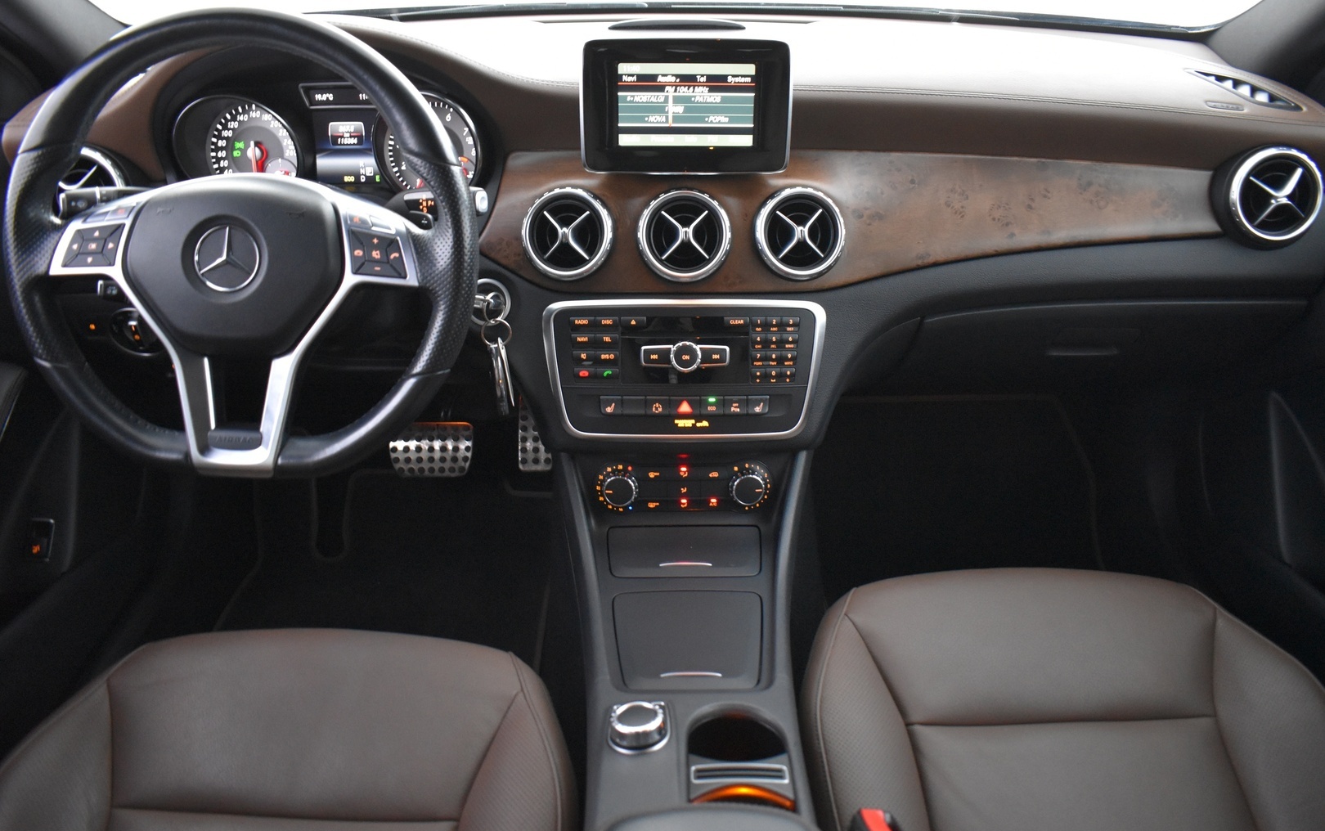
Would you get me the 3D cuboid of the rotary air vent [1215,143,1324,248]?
[{"bbox_3d":[0.578,-0.209,0.945,0.093,0.093,0.045,0,10,0],"label":"rotary air vent"}]

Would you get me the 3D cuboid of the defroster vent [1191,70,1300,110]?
[{"bbox_3d":[0.603,-0.340,1.033,0.040,0.025,0.155,-5,33,-11],"label":"defroster vent"}]

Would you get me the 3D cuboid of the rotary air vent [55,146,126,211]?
[{"bbox_3d":[-0.556,-0.216,0.955,0.093,0.093,0.045,0,10,0],"label":"rotary air vent"}]

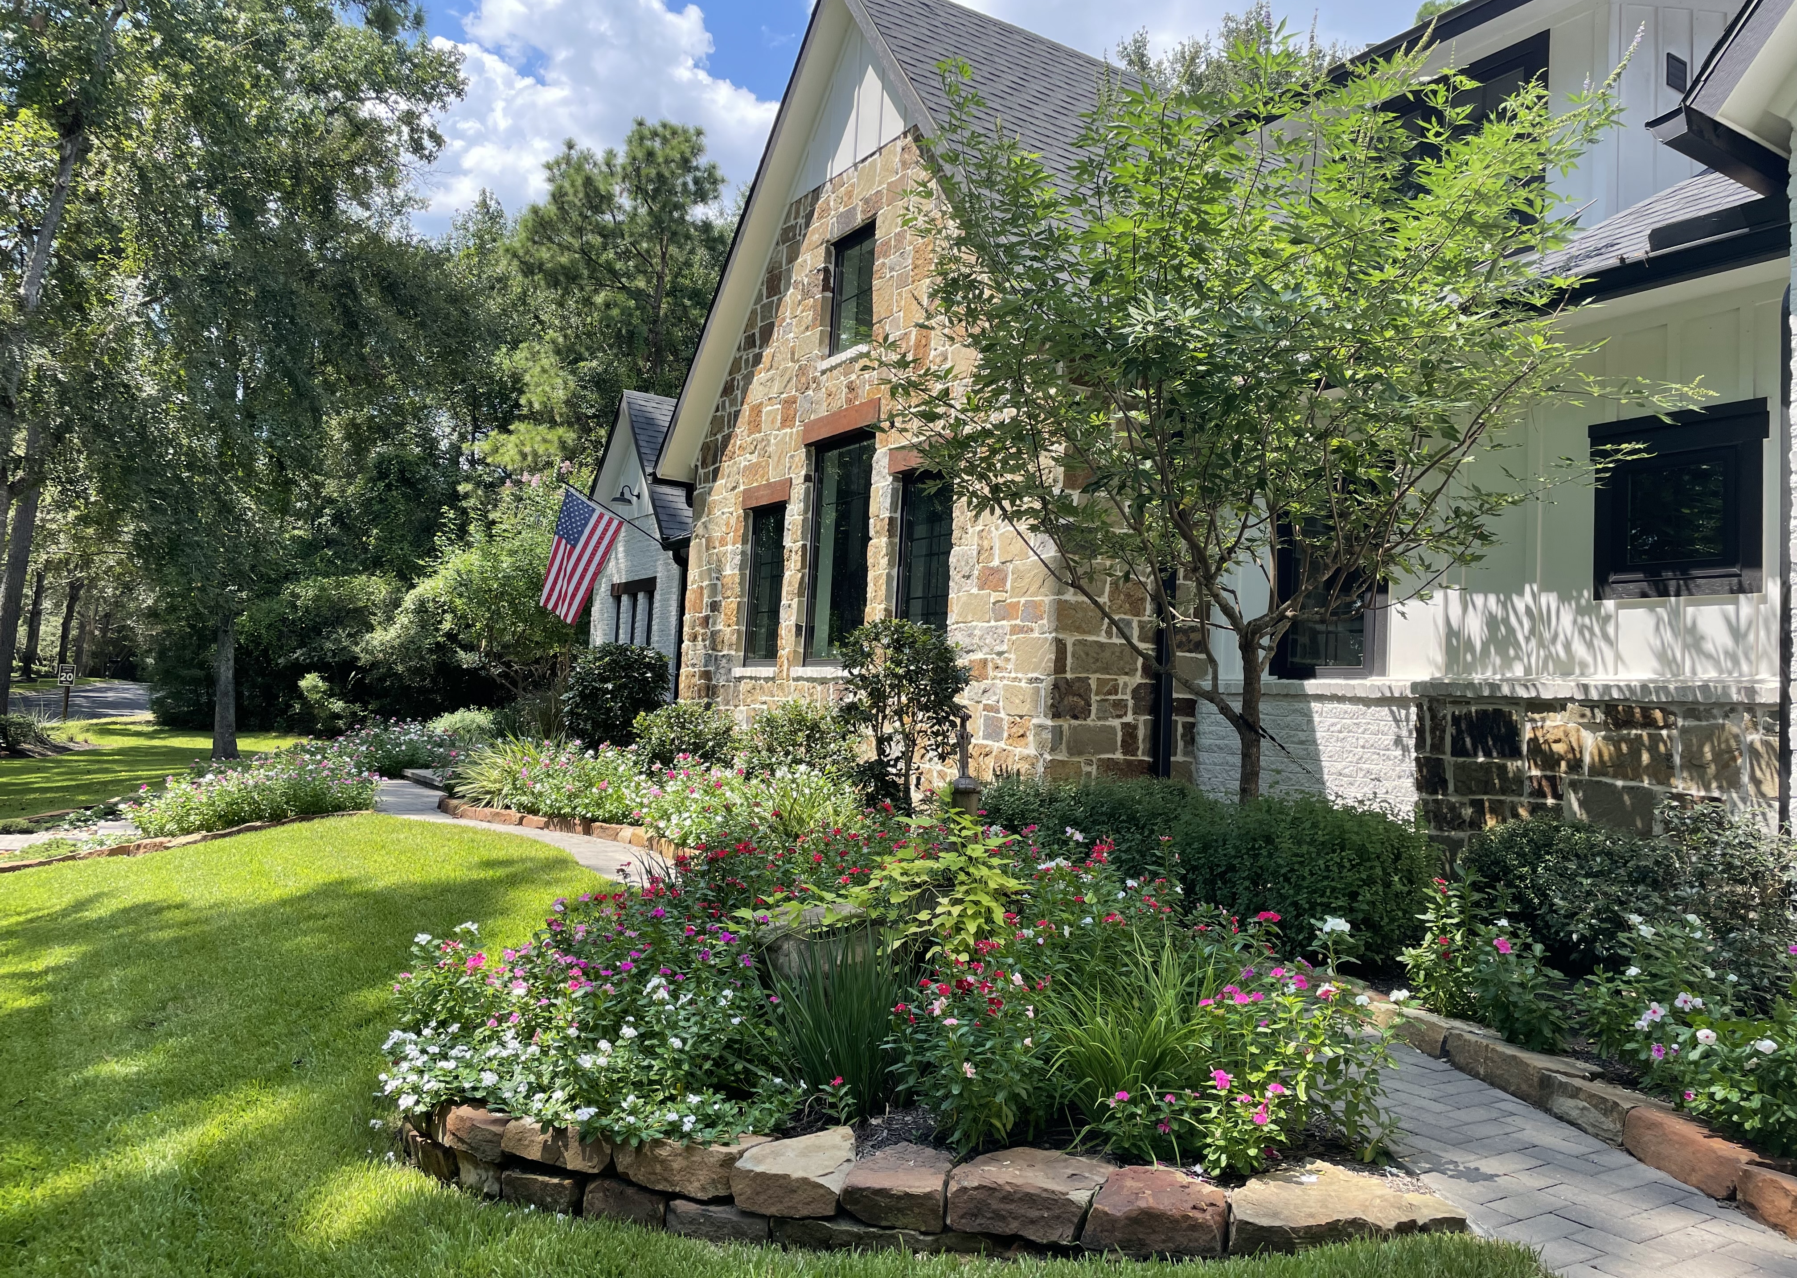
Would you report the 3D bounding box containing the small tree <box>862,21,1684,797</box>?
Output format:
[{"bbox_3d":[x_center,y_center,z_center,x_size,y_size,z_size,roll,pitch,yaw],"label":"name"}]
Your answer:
[{"bbox_3d":[1.841,-0.806,6.400,3.750,4.224,3.300,3,-4,0],"label":"small tree"}]

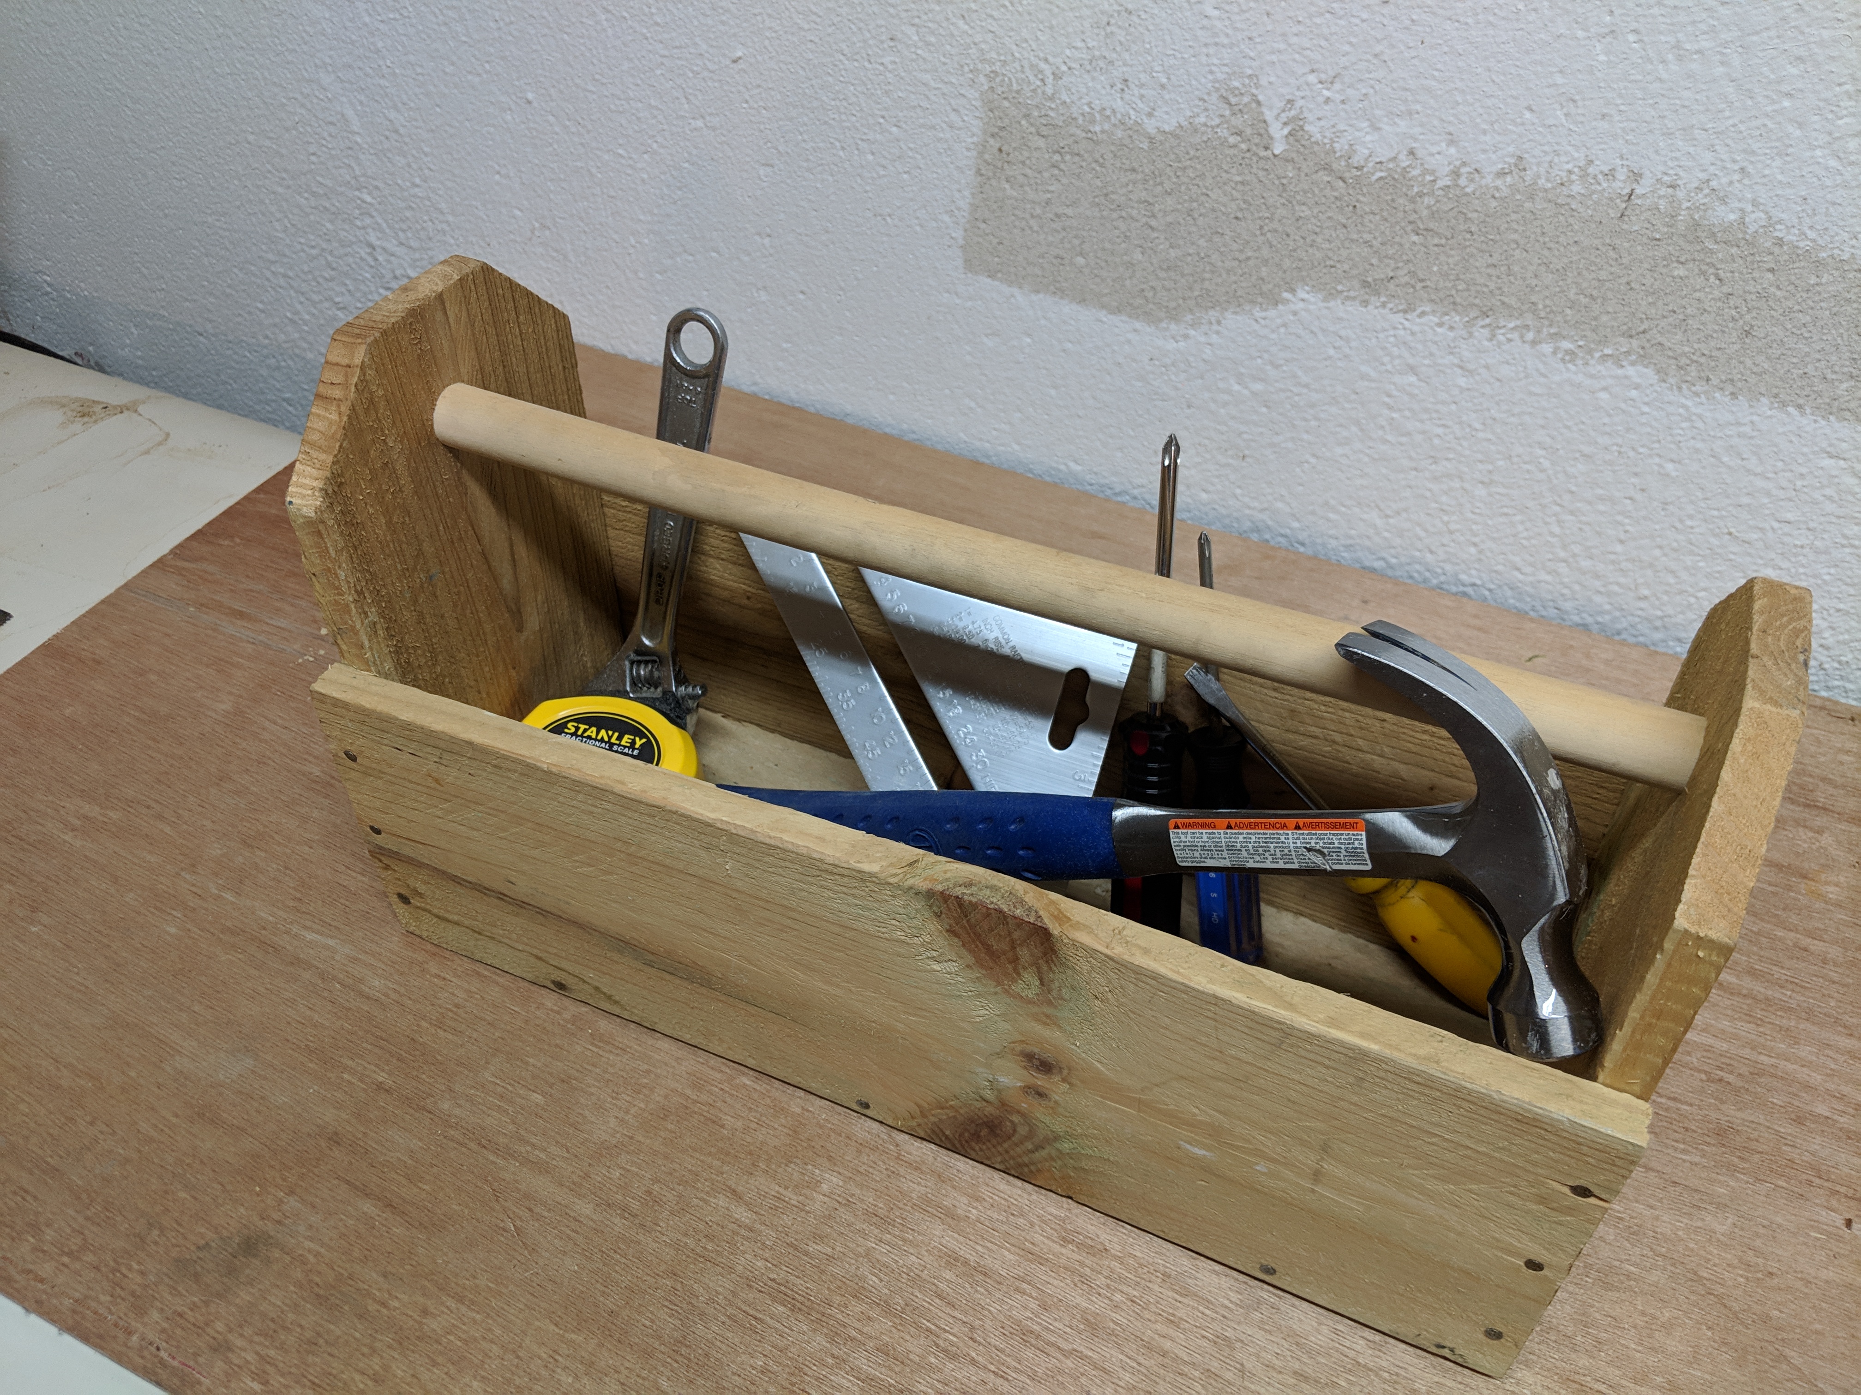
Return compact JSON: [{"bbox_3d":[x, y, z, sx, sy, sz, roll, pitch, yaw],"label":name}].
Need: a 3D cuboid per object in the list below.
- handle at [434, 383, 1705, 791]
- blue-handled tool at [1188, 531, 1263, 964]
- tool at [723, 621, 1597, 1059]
[{"bbox_3d":[0.018,-0.042,0.454,0.421,0.021,0.021,17,45,18],"label":"handle"},{"bbox_3d":[0.108,0.021,0.542,0.026,0.173,0.026,4,26,28],"label":"blue-handled tool"},{"bbox_3d":[0.037,0.044,0.484,0.343,0.123,0.031,-3,10,40],"label":"tool"}]

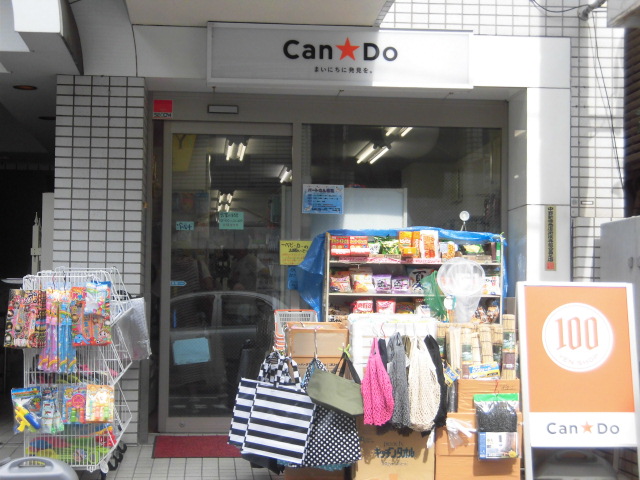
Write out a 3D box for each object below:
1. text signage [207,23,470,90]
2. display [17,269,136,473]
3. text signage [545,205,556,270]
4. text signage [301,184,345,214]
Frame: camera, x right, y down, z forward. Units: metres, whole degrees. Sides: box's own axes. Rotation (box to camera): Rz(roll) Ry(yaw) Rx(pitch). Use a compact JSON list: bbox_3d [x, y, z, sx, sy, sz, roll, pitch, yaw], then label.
[{"bbox_3d":[0.137,-1.228,9.744,1.791,0.403,0.170,1,-3,-5],"label":"text signage"},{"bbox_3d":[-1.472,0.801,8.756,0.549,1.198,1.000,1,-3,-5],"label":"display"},{"bbox_3d":[1.576,-0.012,9.873,0.084,0.453,0.020,1,-3,-5],"label":"text signage"},{"bbox_3d":[0.025,-0.291,10.343,0.297,0.212,0.010,1,-3,-5],"label":"text signage"}]

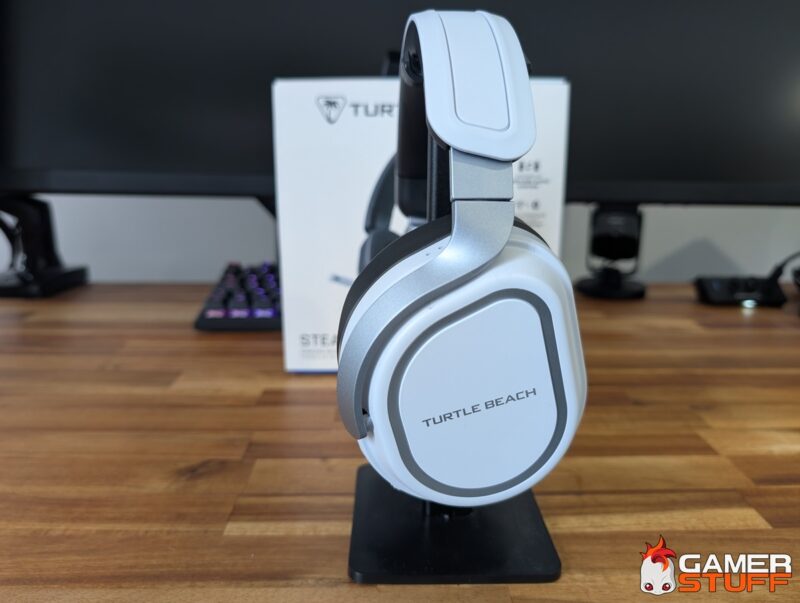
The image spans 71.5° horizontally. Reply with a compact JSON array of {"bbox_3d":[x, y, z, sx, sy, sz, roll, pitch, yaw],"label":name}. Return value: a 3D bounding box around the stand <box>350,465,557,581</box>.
[{"bbox_3d":[0.025,0.004,0.263,0.097,0.236,0.092,0,16,1],"label":"stand"}]

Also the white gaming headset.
[{"bbox_3d":[0.015,-0.026,0.254,0.094,0.188,0.165,-2,15,-7],"label":"white gaming headset"}]

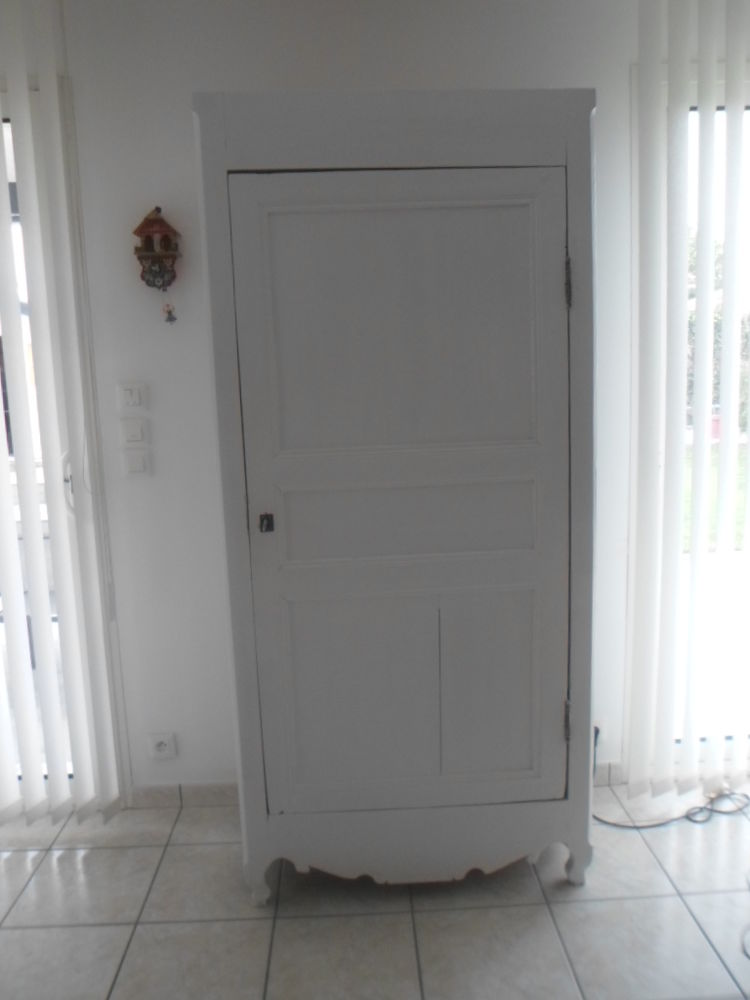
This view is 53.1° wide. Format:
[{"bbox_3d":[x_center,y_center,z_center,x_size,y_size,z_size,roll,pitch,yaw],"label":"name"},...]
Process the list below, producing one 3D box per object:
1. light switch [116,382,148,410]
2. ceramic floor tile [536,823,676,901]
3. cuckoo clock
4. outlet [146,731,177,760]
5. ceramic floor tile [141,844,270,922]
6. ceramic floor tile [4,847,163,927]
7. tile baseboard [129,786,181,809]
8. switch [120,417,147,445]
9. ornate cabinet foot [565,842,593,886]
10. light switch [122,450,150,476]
[{"bbox_3d":[-0.697,-0.299,2.168,0.081,0.081,0.012,-2,8,-2],"label":"light switch"},{"bbox_3d":[0.589,0.974,2.028,0.333,0.010,0.333,-2,8,-2],"label":"ceramic floor tile"},{"bbox_3d":[-0.606,-0.694,2.093,0.111,0.212,0.055,-2,8,-2],"label":"cuckoo clock"},{"bbox_3d":[-0.652,0.757,2.316,0.081,0.081,0.015,-2,8,-2],"label":"outlet"},{"bbox_3d":[-0.418,1.012,2.000,0.333,0.010,0.333,-2,8,-2],"label":"ceramic floor tile"},{"bbox_3d":[-0.753,1.025,1.991,0.333,0.010,0.333,-2,8,-2],"label":"ceramic floor tile"},{"bbox_3d":[-0.671,0.906,2.285,0.162,0.074,0.010,-2,9,-2],"label":"tile baseboard"},{"bbox_3d":[-0.698,-0.201,2.181,0.081,0.081,0.012,-2,8,-2],"label":"switch"},{"bbox_3d":[0.519,0.921,1.943,0.068,0.122,0.060,-2,8,-2],"label":"ornate cabinet foot"},{"bbox_3d":[-0.697,-0.107,2.195,0.081,0.081,0.012,-2,8,-2],"label":"light switch"}]

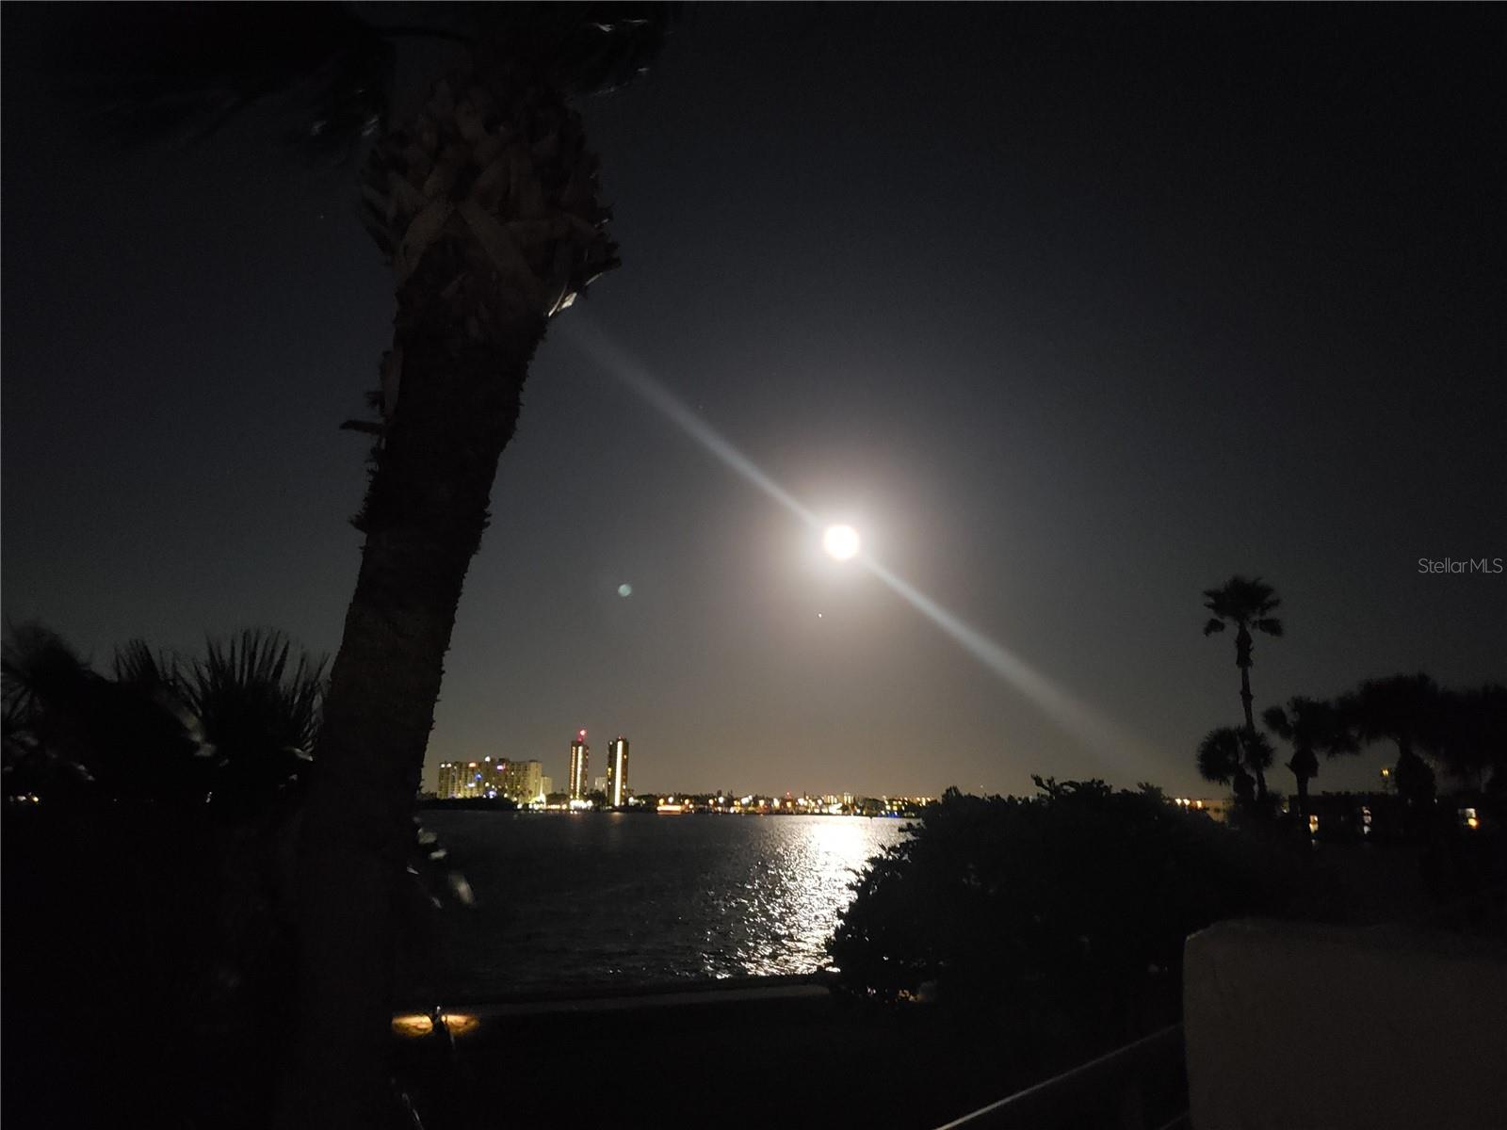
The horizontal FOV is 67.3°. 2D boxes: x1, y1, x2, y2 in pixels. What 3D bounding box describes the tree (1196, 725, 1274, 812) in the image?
[{"bbox_3d":[17.632,8.550,41.183,2.900,5.370,2.900,-4,-13,22],"label":"tree"}]

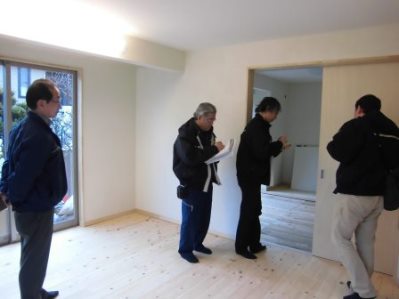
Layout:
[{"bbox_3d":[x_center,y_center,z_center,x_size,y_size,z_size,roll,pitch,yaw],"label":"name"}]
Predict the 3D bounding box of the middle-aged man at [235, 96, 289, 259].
[{"bbox_3d":[0.677,0.313,3.245,0.560,1.700,0.500,1,6,-3],"label":"middle-aged man"}]

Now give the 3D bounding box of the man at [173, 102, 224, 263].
[{"bbox_3d":[0.000,0.335,3.118,0.500,1.640,0.540,6,7,35],"label":"man"}]

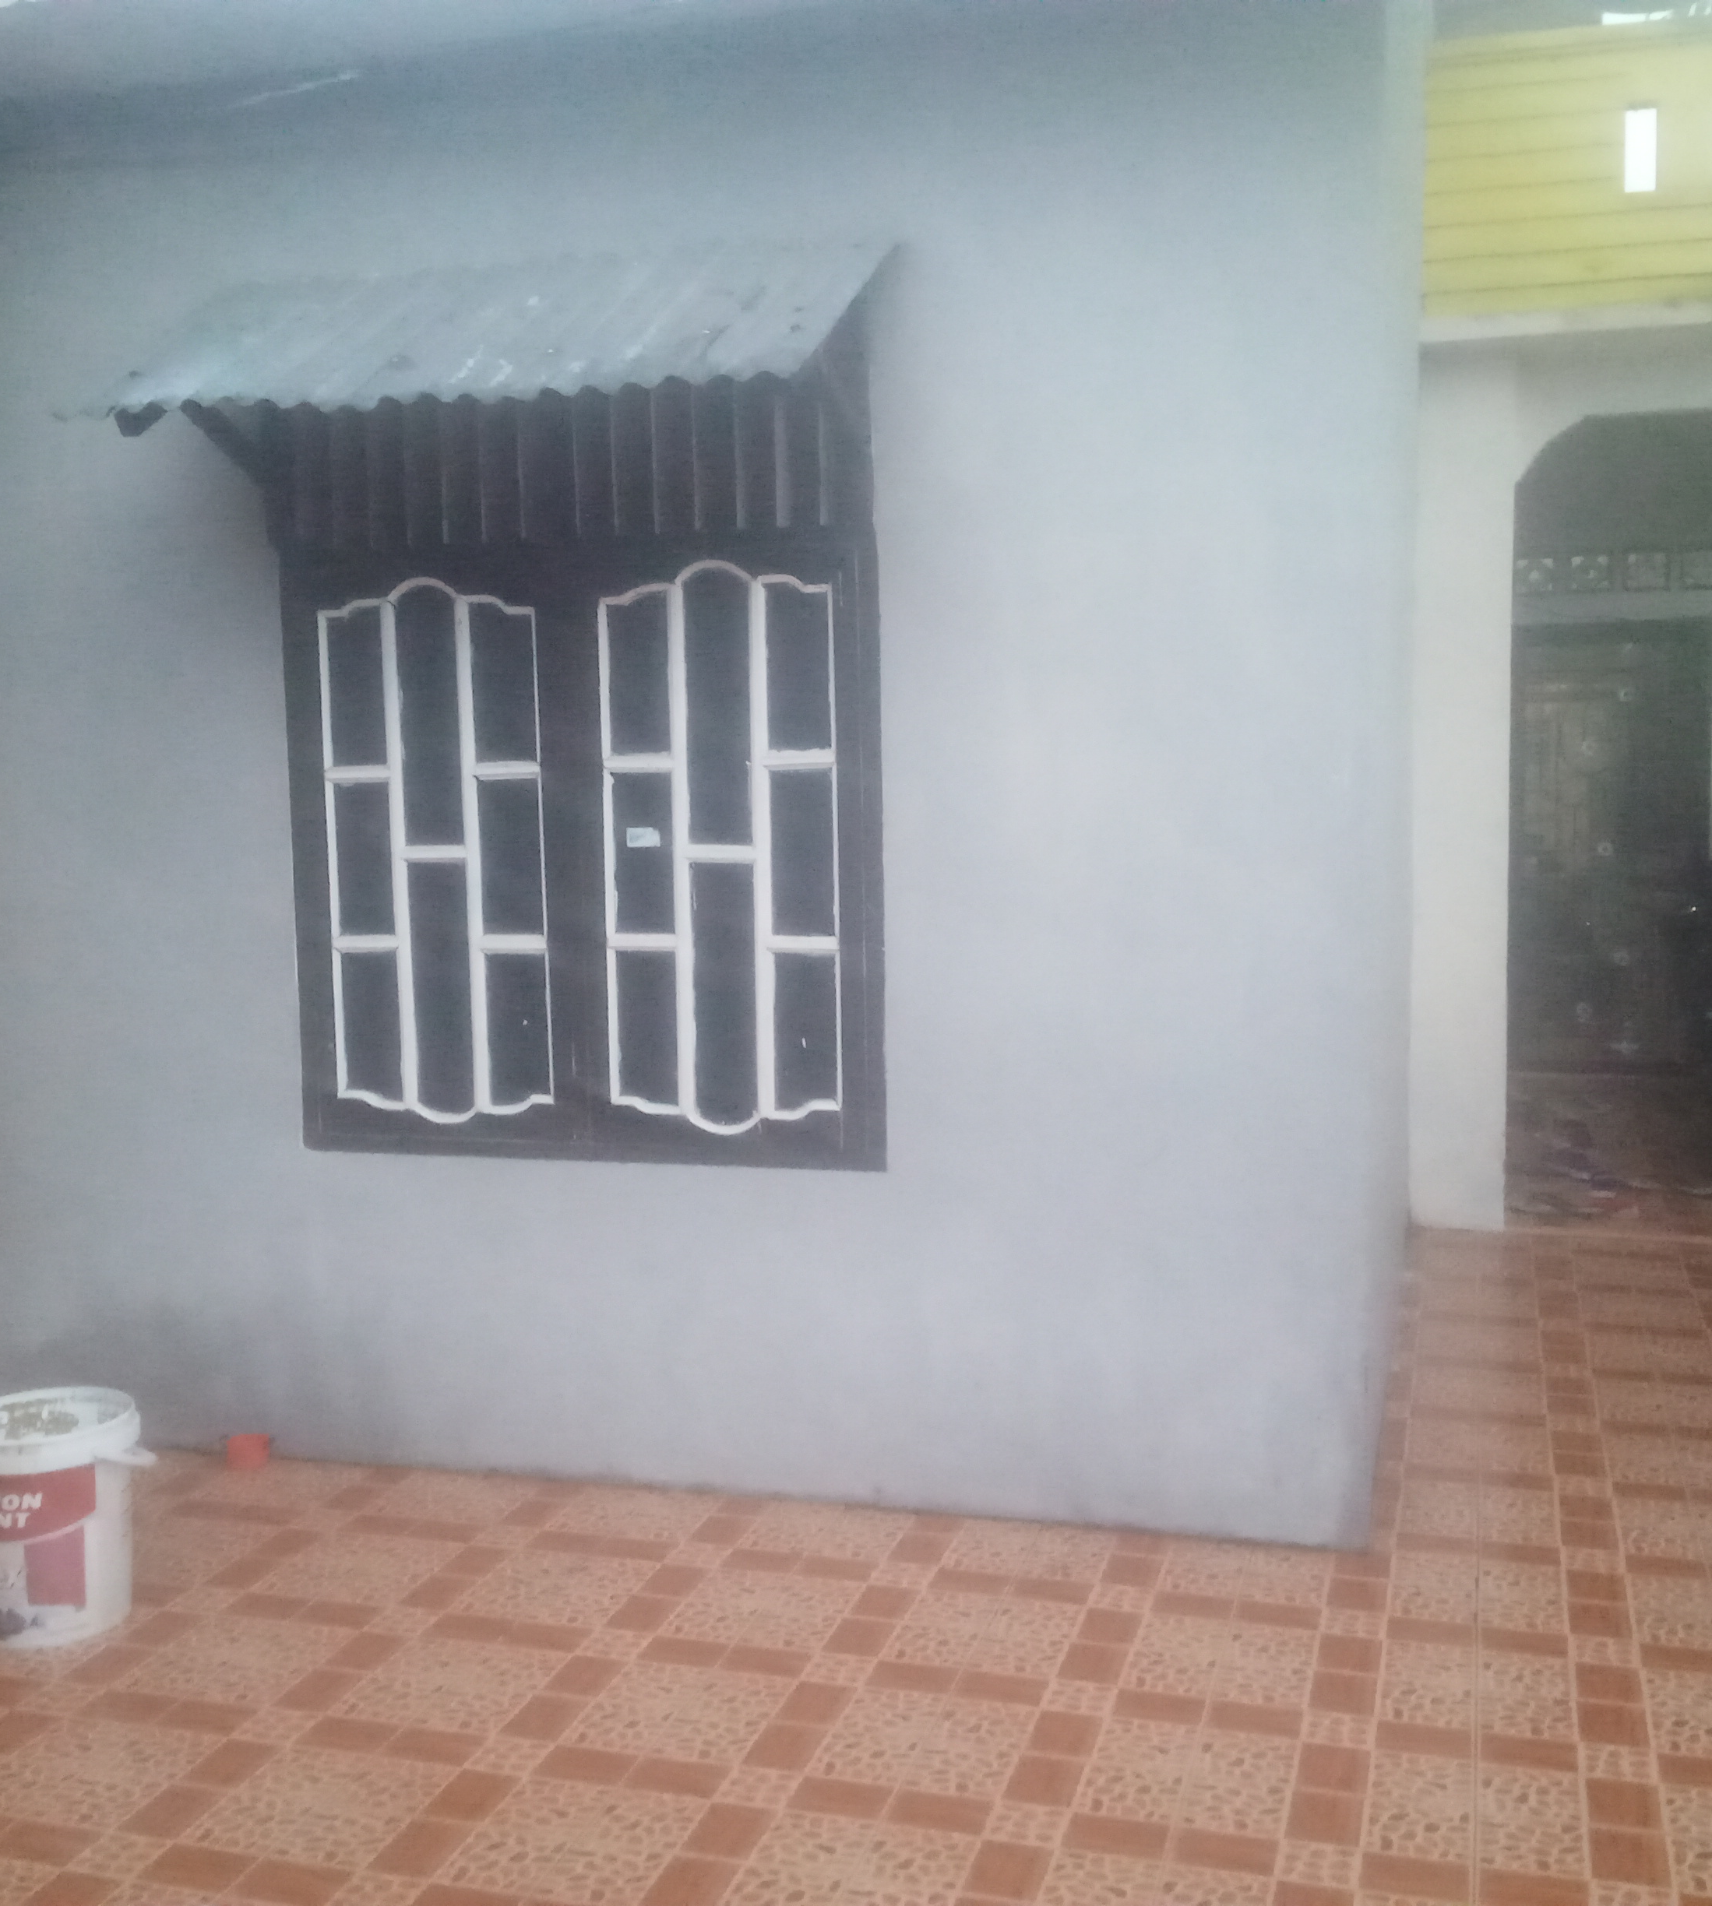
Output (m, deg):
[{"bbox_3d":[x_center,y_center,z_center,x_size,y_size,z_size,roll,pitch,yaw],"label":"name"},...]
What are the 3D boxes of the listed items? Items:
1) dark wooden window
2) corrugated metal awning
[{"bbox_3d":[-0.573,-0.411,4.153,1.290,1.665,0.120,1,5,15],"label":"dark wooden window"},{"bbox_3d":[-0.688,-1.134,3.747,1.420,0.390,0.670,1,5,15],"label":"corrugated metal awning"}]

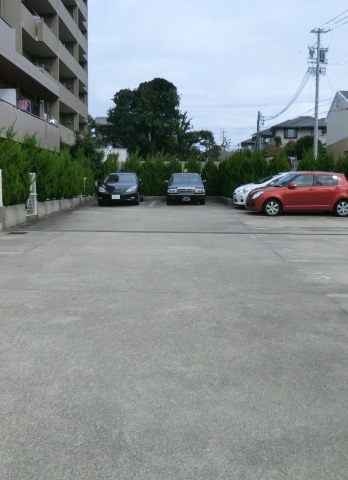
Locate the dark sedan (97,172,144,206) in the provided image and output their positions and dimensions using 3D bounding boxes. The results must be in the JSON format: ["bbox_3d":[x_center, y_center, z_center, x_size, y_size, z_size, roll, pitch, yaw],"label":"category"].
[{"bbox_3d":[-2.390,-2.360,20.700,1.810,1.460,4.830,0,7,-1],"label":"dark sedan"}]

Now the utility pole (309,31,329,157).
[{"bbox_3d":[11.750,-11.600,36.300,1.600,11.200,1.100,0,7,0],"label":"utility pole"}]

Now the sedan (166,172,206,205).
[{"bbox_3d":[0.570,-2.480,21.300,1.700,1.480,4.690,0,7,0],"label":"sedan"}]

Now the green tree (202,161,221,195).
[{"bbox_3d":[2.170,-3.560,25.600,1.050,2.150,1.000,0,7,0],"label":"green tree"}]

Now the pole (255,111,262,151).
[{"bbox_3d":[8.600,-9.950,45.000,0.700,6.600,0.450,0,7,0],"label":"pole"}]

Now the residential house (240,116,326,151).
[{"bbox_3d":[13.600,-11.800,55.000,10.000,7.000,8.500,0,7,0],"label":"residential house"}]

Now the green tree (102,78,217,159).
[{"bbox_3d":[-1.500,-12.100,46.000,10.800,9.400,9.000,0,7,0],"label":"green tree"}]

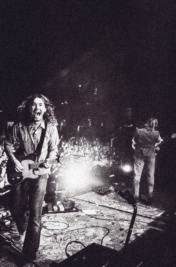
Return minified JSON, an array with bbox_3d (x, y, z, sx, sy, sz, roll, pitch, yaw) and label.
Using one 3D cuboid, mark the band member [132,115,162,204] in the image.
[{"bbox_3d":[1.227,0.561,5.500,0.600,1.730,0.420,0,-1,3],"label":"band member"}]

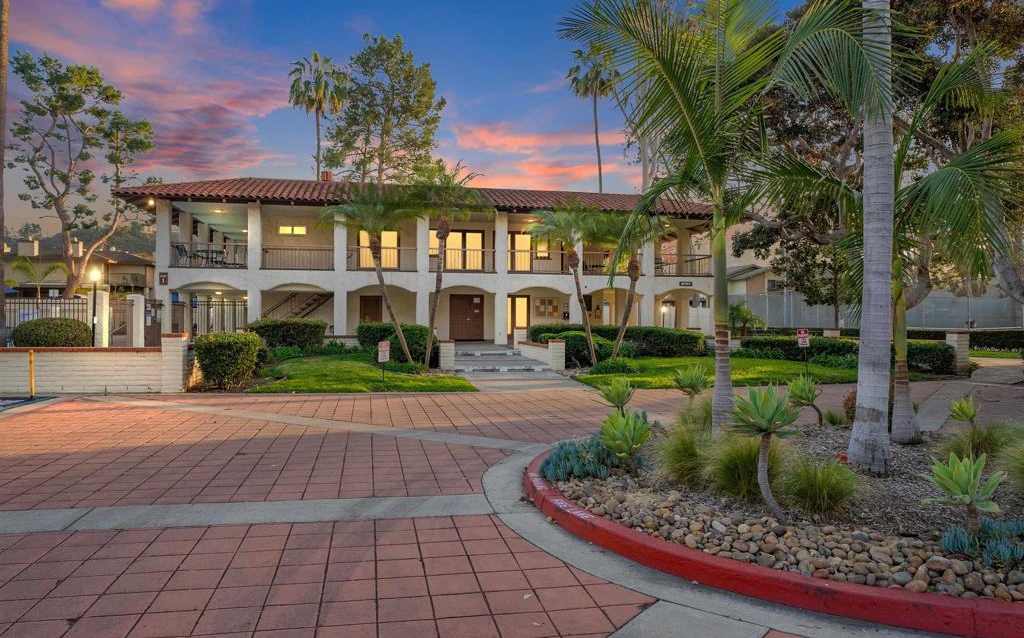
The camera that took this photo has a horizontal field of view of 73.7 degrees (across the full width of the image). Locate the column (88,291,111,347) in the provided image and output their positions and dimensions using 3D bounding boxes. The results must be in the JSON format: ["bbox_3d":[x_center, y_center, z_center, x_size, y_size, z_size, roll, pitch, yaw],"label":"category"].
[{"bbox_3d":[-13.450,0.100,22.300,0.470,2.040,0.470,0,0,-12],"label":"column"}]

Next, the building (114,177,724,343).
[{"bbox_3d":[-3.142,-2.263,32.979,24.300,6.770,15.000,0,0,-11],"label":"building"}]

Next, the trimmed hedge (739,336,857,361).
[{"bbox_3d":[10.750,1.270,26.000,4.500,0.920,1.400,0,0,19],"label":"trimmed hedge"}]

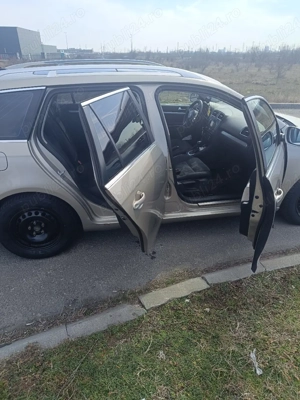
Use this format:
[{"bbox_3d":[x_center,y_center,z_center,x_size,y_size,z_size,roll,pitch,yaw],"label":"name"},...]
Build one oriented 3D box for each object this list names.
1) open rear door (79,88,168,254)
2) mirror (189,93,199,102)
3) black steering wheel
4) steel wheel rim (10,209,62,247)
[{"bbox_3d":[-0.132,-0.124,1.936,0.240,1.170,1.010,9,29,16],"label":"open rear door"},{"bbox_3d":[0.613,-1.423,3.862,0.130,0.165,0.220,-5,28,-10],"label":"mirror"},{"bbox_3d":[0.552,-1.027,3.394,0.100,0.375,0.375,22,21,-22],"label":"black steering wheel"},{"bbox_3d":[-0.963,0.219,2.384,0.416,0.416,0.160,-5,28,-10],"label":"steel wheel rim"}]

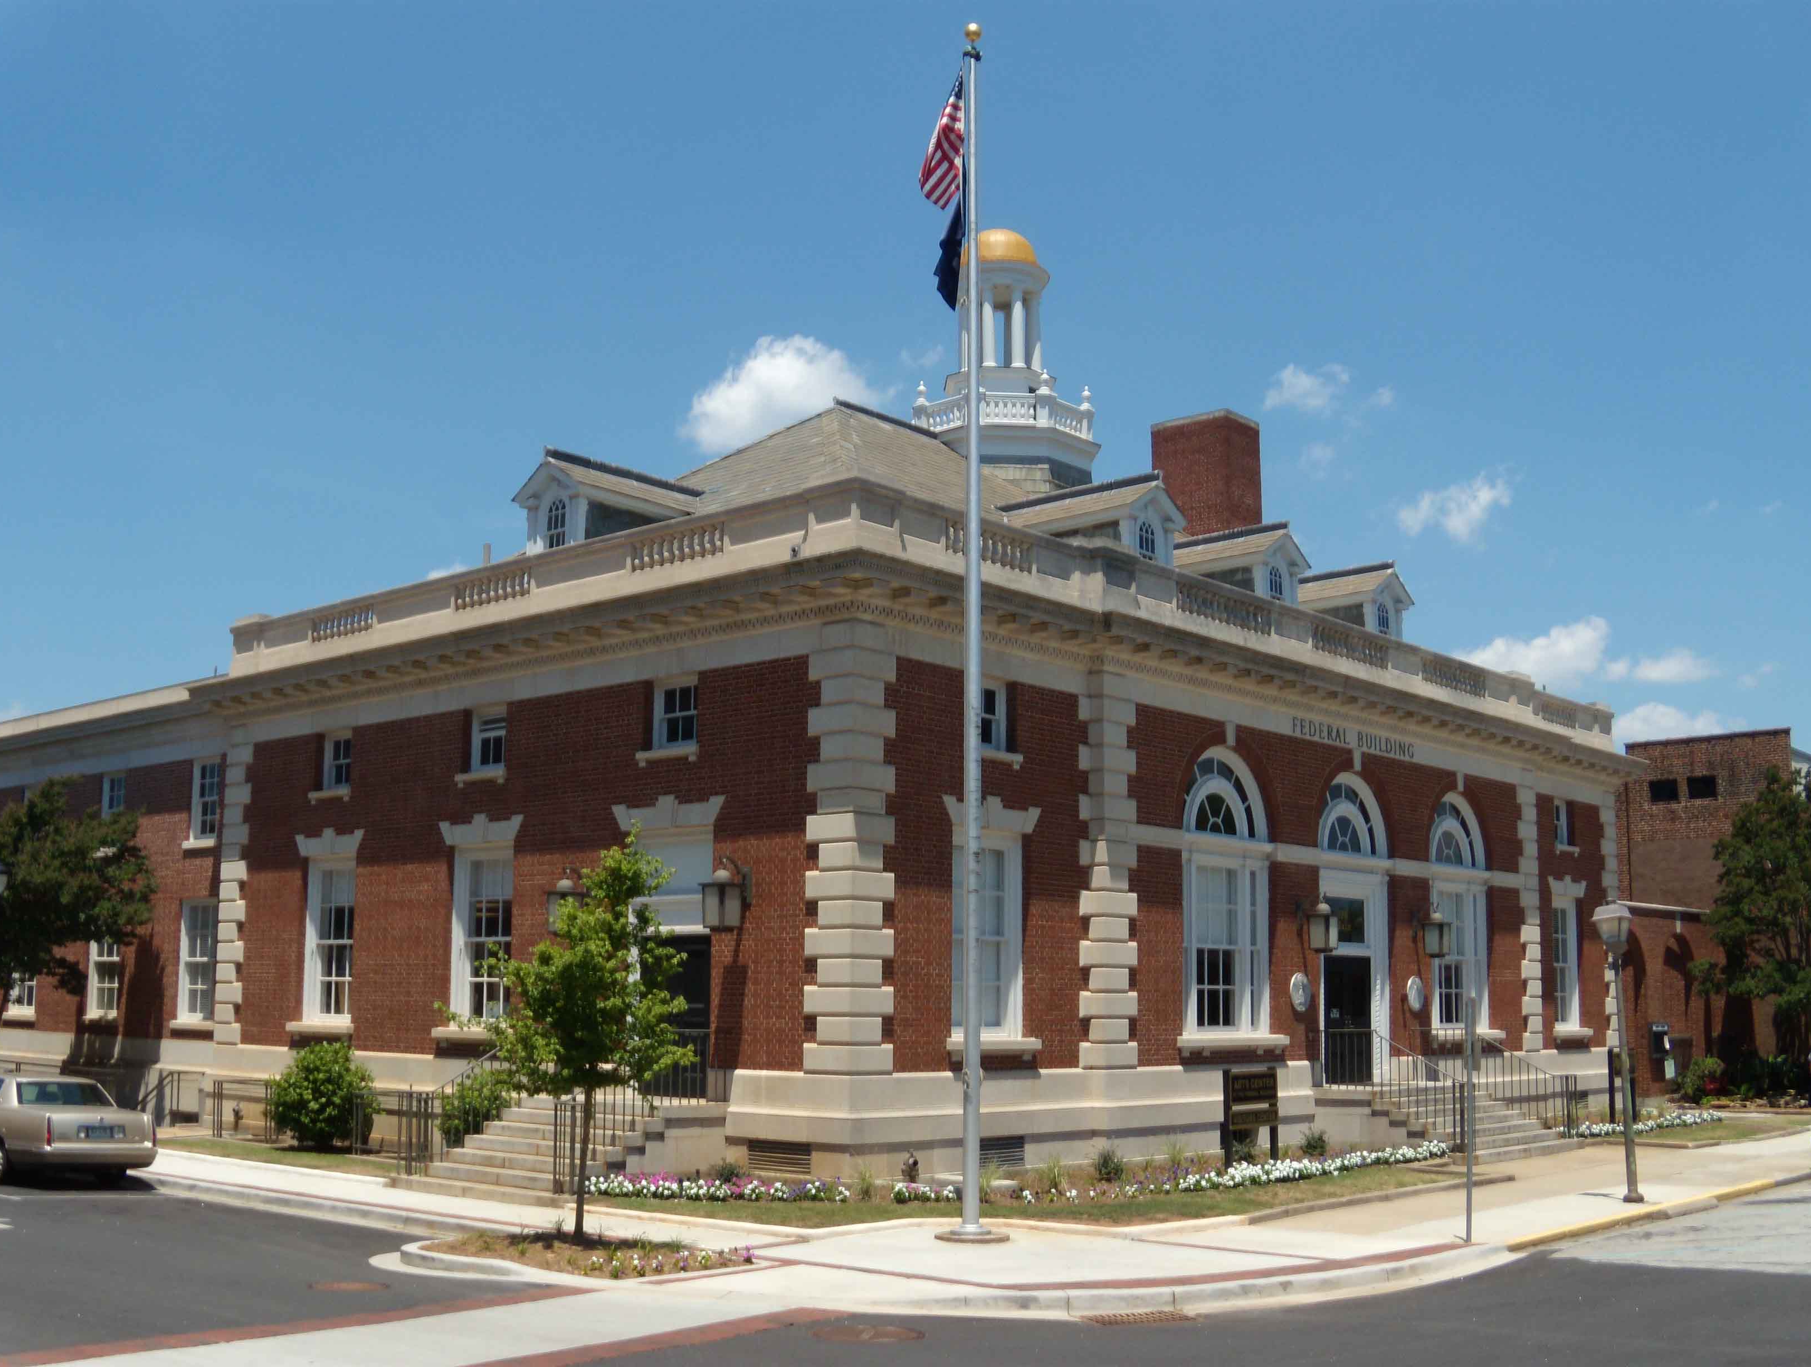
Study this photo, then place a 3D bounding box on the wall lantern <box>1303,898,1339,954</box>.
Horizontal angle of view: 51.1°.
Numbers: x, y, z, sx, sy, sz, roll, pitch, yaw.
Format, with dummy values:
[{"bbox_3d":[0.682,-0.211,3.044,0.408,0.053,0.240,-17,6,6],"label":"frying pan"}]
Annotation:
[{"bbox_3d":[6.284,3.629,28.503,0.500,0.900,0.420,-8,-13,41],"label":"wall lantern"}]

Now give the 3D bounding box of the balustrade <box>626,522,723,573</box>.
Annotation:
[{"bbox_3d":[-3.028,-1.797,25.009,1.860,0.430,0.200,-8,-13,41],"label":"balustrade"}]

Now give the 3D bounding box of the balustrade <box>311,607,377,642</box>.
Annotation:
[{"bbox_3d":[-9.034,-0.940,30.507,1.850,0.460,0.220,-8,-13,41],"label":"balustrade"}]

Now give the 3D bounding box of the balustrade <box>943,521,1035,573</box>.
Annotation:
[{"bbox_3d":[1.106,-1.781,24.746,0.240,0.420,1.800,-8,-13,41],"label":"balustrade"}]

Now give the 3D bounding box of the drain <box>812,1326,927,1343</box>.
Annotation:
[{"bbox_3d":[-0.270,4.816,13.969,0.820,0.040,0.820,1,-10,0],"label":"drain"}]

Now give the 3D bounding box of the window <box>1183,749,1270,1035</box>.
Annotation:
[{"bbox_3d":[4.607,2.990,27.434,0.250,4.170,2.340,-8,-13,41],"label":"window"}]

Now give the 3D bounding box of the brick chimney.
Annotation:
[{"bbox_3d":[6.497,-4.075,40.854,1.920,2.950,1.360,-8,-13,41],"label":"brick chimney"}]

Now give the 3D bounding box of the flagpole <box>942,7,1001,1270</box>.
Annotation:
[{"bbox_3d":[0.704,-0.831,19.295,0.560,12.560,0.560,1,-10,0],"label":"flagpole"}]

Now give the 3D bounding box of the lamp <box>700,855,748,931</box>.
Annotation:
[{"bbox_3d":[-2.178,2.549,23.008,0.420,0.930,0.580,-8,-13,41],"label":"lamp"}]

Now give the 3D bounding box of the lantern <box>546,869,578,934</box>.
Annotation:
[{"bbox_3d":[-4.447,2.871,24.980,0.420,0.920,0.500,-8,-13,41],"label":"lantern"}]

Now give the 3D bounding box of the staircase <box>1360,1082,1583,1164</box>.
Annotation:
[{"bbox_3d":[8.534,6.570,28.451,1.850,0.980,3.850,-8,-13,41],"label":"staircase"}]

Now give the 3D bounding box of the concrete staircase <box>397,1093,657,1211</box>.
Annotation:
[{"bbox_3d":[-4.282,5.424,22.110,3.000,1.040,1.900,-8,-13,41],"label":"concrete staircase"}]

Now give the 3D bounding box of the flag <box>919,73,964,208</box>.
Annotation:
[{"bbox_3d":[0.378,-5.669,19.730,0.500,1.520,0.360,1,-10,0],"label":"flag"}]

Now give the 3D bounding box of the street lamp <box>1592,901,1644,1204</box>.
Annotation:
[{"bbox_3d":[8.614,4.380,22.805,0.430,3.650,0.430,-8,-13,41],"label":"street lamp"}]

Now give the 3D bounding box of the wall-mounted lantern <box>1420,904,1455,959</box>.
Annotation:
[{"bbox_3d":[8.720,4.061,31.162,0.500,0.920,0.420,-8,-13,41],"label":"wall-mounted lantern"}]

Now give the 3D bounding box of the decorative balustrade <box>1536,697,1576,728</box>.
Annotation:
[{"bbox_3d":[13.212,0.621,38.369,0.240,0.410,1.820,-8,-13,41],"label":"decorative balustrade"}]

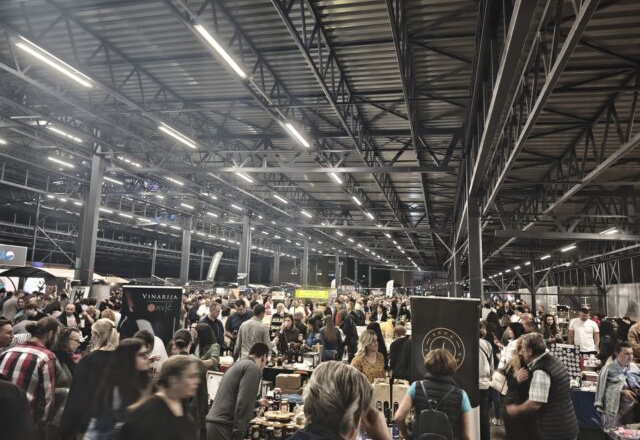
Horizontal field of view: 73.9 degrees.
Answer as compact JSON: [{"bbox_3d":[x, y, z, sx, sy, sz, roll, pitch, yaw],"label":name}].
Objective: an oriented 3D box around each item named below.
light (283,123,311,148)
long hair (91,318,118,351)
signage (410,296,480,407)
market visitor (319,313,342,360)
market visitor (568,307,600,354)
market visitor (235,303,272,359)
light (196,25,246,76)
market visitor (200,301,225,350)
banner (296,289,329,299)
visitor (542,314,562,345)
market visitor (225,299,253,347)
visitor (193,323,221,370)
[{"bbox_3d":[-0.476,-1.924,9.800,0.120,0.100,1.500,-1,-10,16],"label":"light"},{"bbox_3d":[-2.002,1.064,3.950,0.230,0.300,0.200,-1,-9,14],"label":"long hair"},{"bbox_3d":[1.536,1.962,5.139,0.850,1.980,0.180,-1,-10,13],"label":"signage"},{"bbox_3d":[0.168,2.456,7.269,0.460,1.610,0.320,3,-9,-9],"label":"market visitor"},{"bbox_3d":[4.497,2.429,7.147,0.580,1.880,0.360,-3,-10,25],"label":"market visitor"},{"bbox_3d":[-0.930,2.146,6.265,0.530,1.770,0.380,-2,-9,18],"label":"market visitor"},{"bbox_3d":[-1.462,-2.506,6.443,0.110,0.090,1.500,-1,-9,16],"label":"light"},{"bbox_3d":[-1.796,2.257,6.953,0.360,1.800,0.500,-6,-12,40],"label":"market visitor"},{"bbox_3d":[-0.340,2.939,17.000,1.320,0.360,0.040,-1,-9,16],"label":"banner"},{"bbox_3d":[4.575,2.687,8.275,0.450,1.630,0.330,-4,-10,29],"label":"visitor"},{"bbox_3d":[-1.393,2.291,7.250,0.550,1.840,0.400,2,-9,0],"label":"market visitor"},{"bbox_3d":[-1.537,2.157,5.573,0.420,1.560,0.450,1,-9,6],"label":"visitor"}]

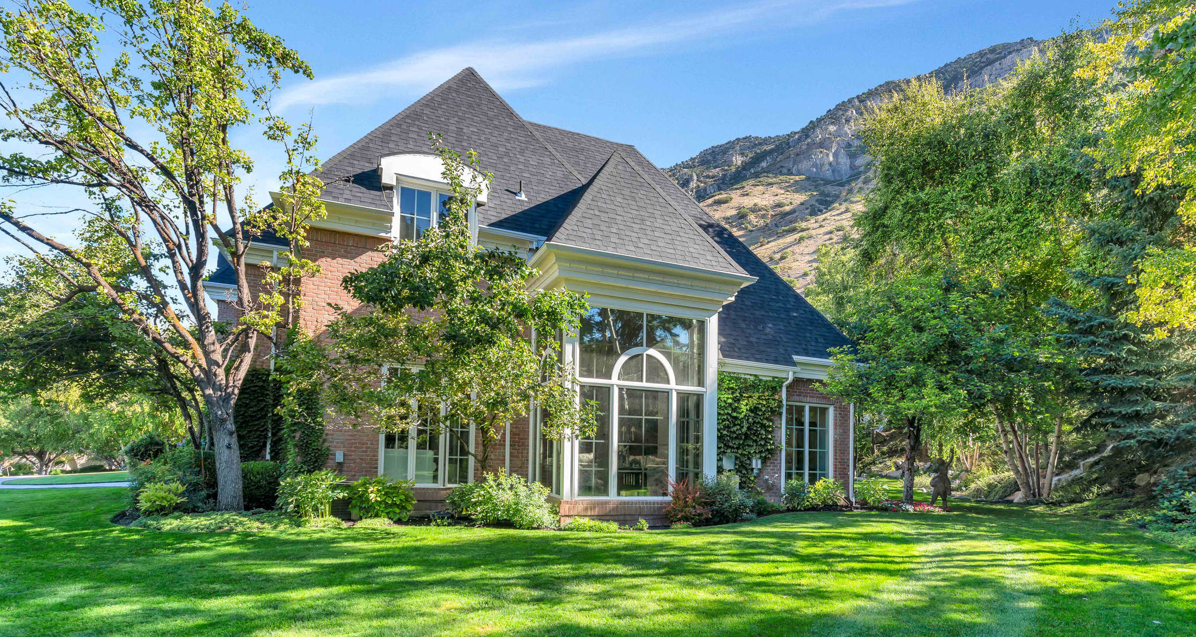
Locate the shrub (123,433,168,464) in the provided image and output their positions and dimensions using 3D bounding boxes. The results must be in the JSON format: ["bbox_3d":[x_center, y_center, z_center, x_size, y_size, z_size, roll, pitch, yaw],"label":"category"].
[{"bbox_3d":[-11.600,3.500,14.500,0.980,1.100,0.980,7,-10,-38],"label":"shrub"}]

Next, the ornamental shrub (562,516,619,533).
[{"bbox_3d":[-0.125,3.770,10.300,1.000,0.270,0.650,1,-7,0],"label":"ornamental shrub"}]

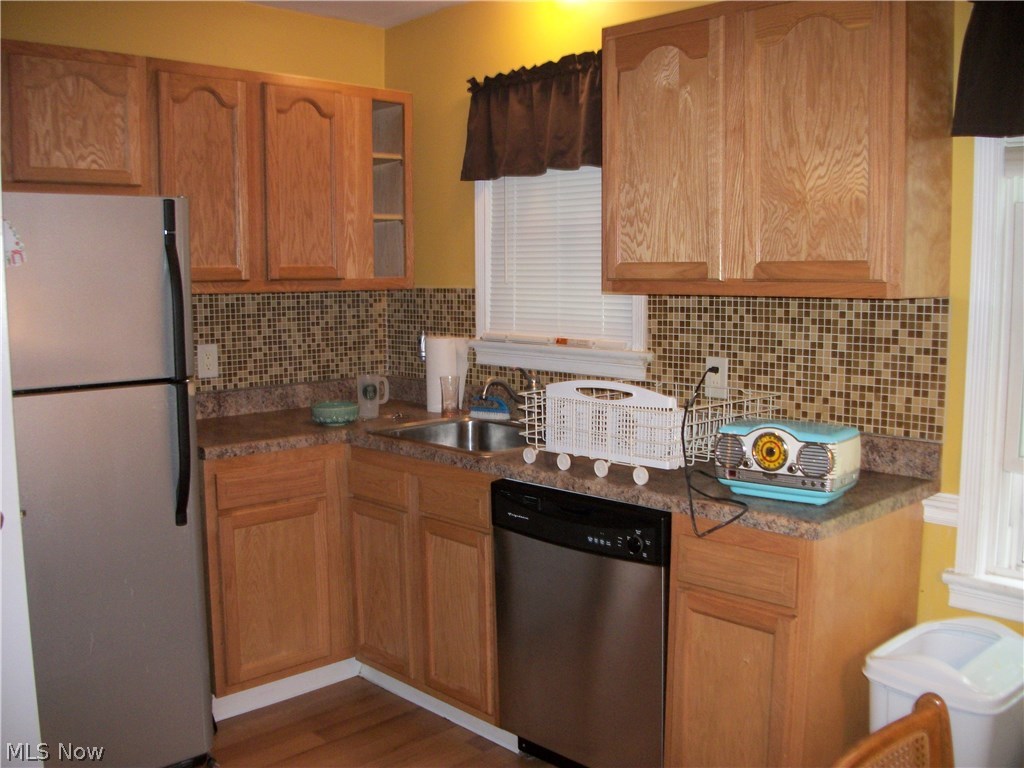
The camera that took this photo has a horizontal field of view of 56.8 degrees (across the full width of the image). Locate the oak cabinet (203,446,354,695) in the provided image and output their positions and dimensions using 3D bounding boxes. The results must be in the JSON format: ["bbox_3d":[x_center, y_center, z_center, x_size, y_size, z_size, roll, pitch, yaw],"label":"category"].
[{"bbox_3d":[-0.932,0.560,3.254,0.506,0.745,0.594,-6,9,-43],"label":"oak cabinet"}]

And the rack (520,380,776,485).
[{"bbox_3d":[0.381,0.106,2.577,0.515,0.223,0.525,-6,9,-43],"label":"rack"}]

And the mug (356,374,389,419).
[{"bbox_3d":[-0.501,0.045,3.439,0.121,0.150,0.084,-1,6,-9],"label":"mug"}]

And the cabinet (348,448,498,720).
[{"bbox_3d":[-0.082,0.573,3.161,0.594,0.745,0.717,-6,9,-43],"label":"cabinet"}]

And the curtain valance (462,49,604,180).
[{"bbox_3d":[0.130,-0.883,3.132,0.089,0.371,0.881,-6,9,-43],"label":"curtain valance"}]

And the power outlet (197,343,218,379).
[{"bbox_3d":[-1.098,-0.077,3.427,0.073,0.117,0.010,-6,9,-43],"label":"power outlet"}]

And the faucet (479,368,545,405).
[{"bbox_3d":[0.004,0.049,3.170,0.287,0.203,0.099,-6,9,-43],"label":"faucet"}]

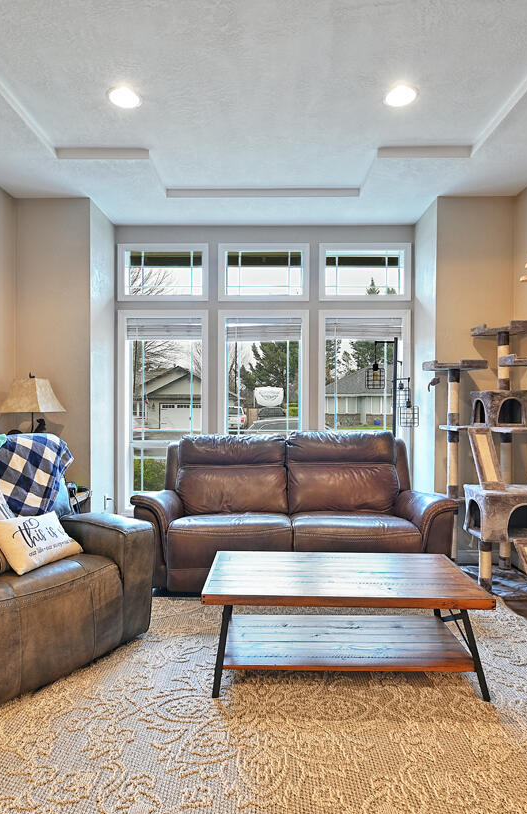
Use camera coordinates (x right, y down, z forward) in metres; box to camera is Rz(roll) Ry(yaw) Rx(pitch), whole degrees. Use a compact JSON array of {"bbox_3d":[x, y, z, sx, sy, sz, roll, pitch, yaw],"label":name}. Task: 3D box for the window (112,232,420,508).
[{"bbox_3d":[0.012,-0.284,4.527,2.790,2.540,0.090,0,1,0],"label":"window"}]

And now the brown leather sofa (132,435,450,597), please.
[{"bbox_3d":[0.222,0.760,3.855,2.300,1.060,1.040,0,1,0],"label":"brown leather sofa"}]

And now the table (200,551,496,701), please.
[{"bbox_3d":[0.378,1.081,2.449,1.310,0.455,0.630,0,1,2],"label":"table"}]

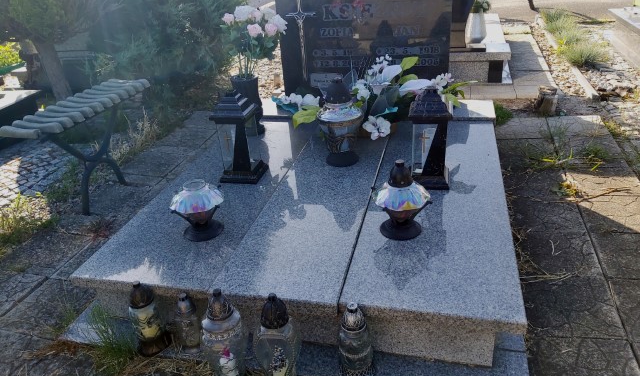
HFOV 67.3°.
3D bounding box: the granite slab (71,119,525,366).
[{"bbox_3d":[0.037,0.068,2.198,1.510,0.204,1.507,2,29,15],"label":"granite slab"}]

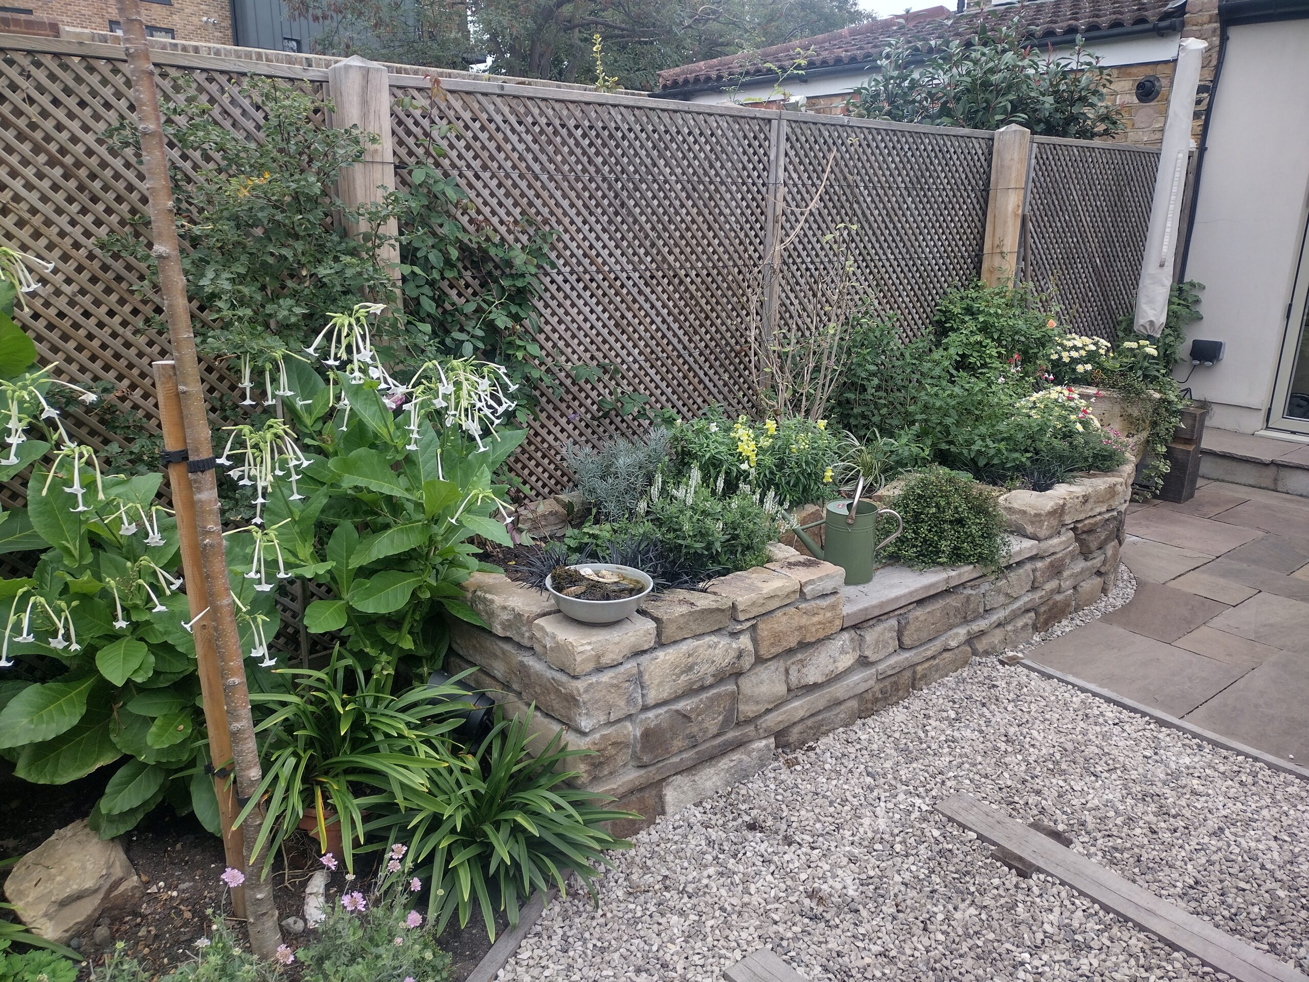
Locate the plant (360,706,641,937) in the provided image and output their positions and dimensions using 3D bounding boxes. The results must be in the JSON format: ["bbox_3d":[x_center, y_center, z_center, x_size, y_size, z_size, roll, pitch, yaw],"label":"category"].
[{"bbox_3d":[-0.360,0.755,2.430,0.620,0.420,0.600,-2,16,-9],"label":"plant"}]

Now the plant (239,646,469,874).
[{"bbox_3d":[-0.750,0.655,2.570,0.550,0.500,0.520,-4,17,-17],"label":"plant"}]

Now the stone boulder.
[{"bbox_3d":[-1.298,0.866,2.288,0.270,0.225,0.230,-9,19,-32],"label":"stone boulder"}]

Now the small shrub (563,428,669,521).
[{"bbox_3d":[-0.133,-0.051,3.563,0.370,0.330,0.350,0,16,-2],"label":"small shrub"}]

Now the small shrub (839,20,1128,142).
[{"bbox_3d":[1.899,-2.332,5.986,1.500,0.750,1.250,-13,21,-39],"label":"small shrub"}]

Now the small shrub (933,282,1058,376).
[{"bbox_3d":[1.633,-0.730,4.922,0.570,0.520,0.530,6,17,17],"label":"small shrub"}]

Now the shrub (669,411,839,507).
[{"bbox_3d":[0.350,-0.104,3.614,0.580,0.330,0.440,3,16,5],"label":"shrub"}]

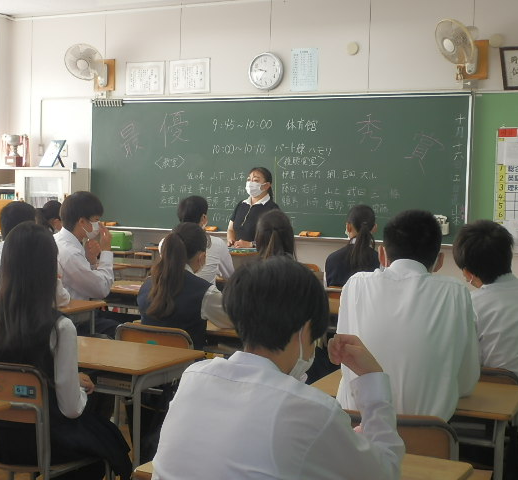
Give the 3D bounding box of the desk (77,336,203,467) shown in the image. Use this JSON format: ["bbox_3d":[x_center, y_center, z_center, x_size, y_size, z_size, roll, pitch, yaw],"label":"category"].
[{"bbox_3d":[-0.605,0.773,3.535,0.650,0.710,0.430,3,5,25],"label":"desk"}]

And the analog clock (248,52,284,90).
[{"bbox_3d":[0.064,-1.450,8.097,0.325,0.325,0.050,3,5,25],"label":"analog clock"}]

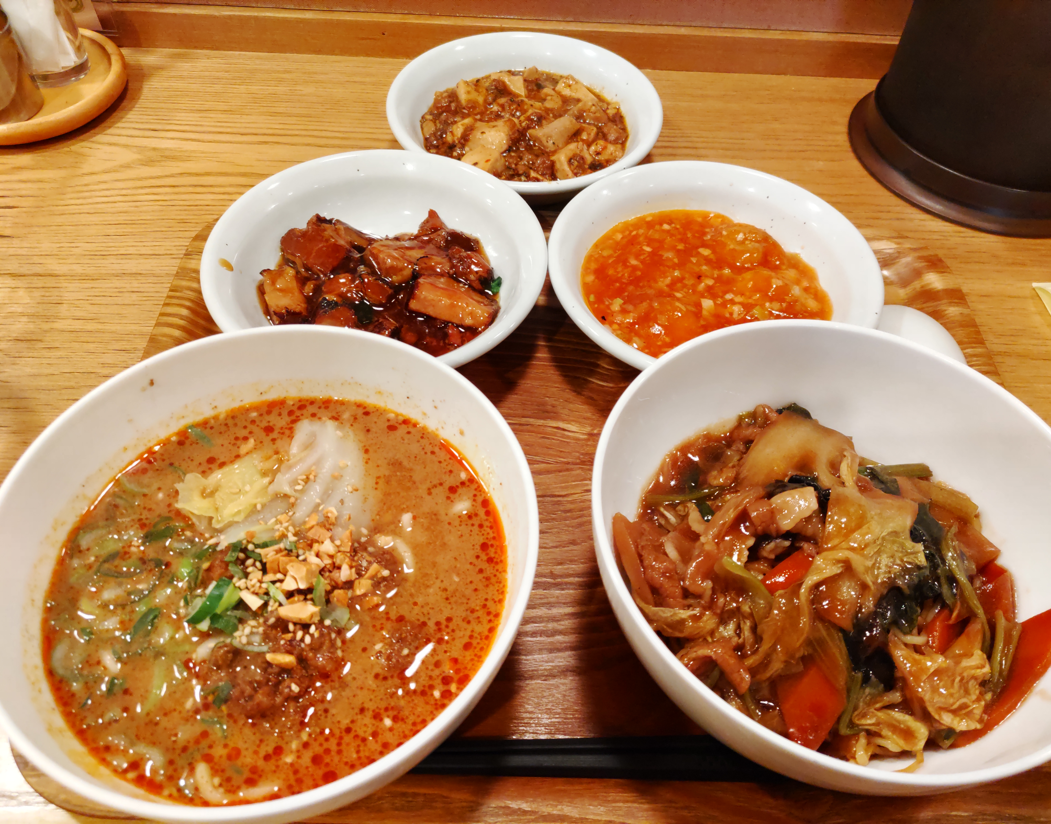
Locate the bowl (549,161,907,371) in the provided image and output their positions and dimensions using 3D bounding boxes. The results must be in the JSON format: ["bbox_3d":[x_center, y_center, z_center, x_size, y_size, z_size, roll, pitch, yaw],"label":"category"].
[{"bbox_3d":[0.087,-0.057,0.401,0.155,0.045,0.155,1,53,-2],"label":"bowl"}]

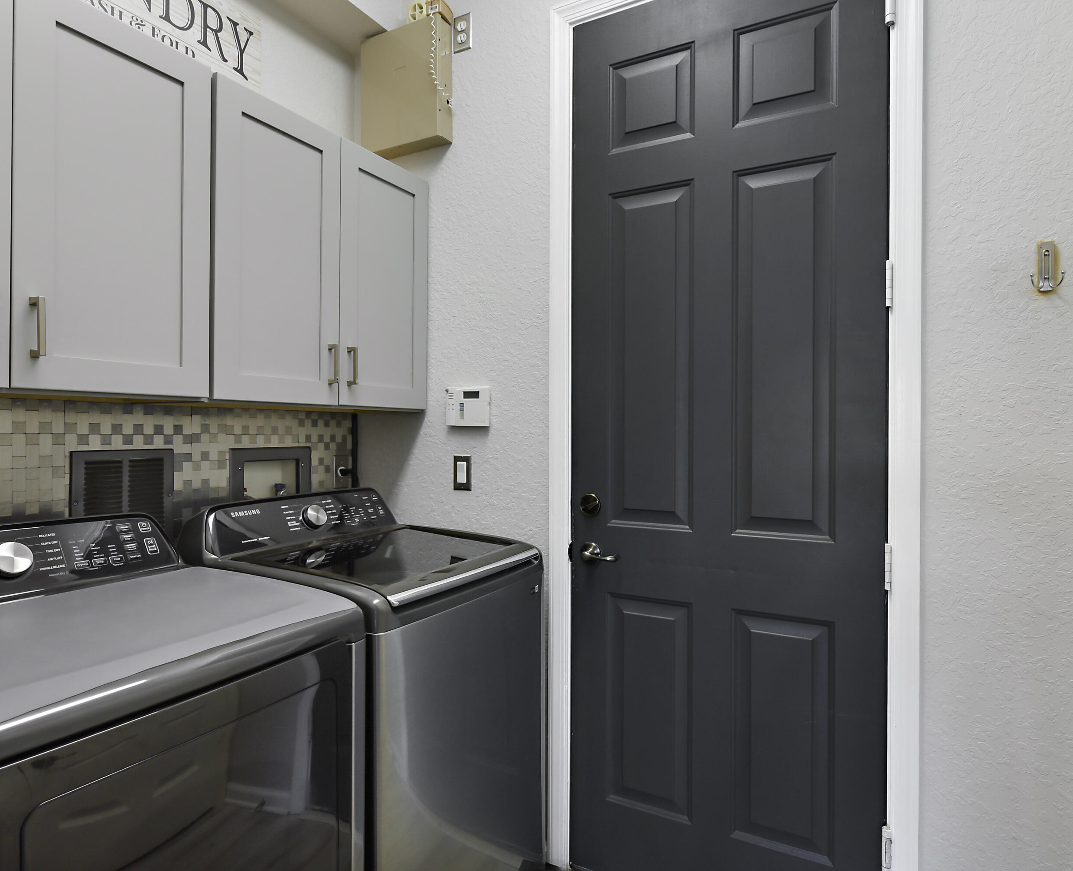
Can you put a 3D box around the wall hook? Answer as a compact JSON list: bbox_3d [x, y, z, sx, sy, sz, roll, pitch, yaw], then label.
[{"bbox_3d":[1.077,-0.356,1.377,0.056,0.101,0.027,0,0,28],"label":"wall hook"}]

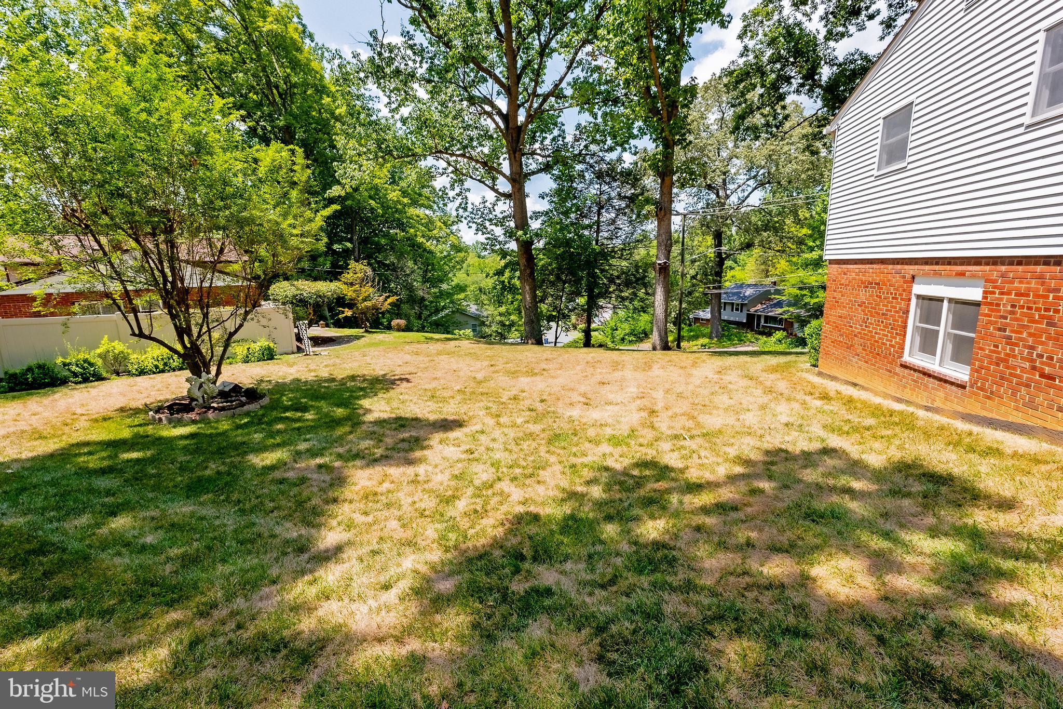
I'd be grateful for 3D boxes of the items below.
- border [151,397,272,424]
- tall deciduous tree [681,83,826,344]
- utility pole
[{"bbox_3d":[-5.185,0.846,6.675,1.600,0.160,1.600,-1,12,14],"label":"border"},{"bbox_3d":[16.788,-11.099,32.418,13.000,19.800,12.500,-1,12,14],"label":"tall deciduous tree"},{"bbox_3d":[6.464,-3.075,17.958,0.190,5.794,0.190,-1,12,14],"label":"utility pole"}]

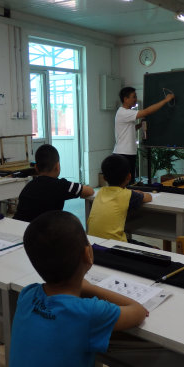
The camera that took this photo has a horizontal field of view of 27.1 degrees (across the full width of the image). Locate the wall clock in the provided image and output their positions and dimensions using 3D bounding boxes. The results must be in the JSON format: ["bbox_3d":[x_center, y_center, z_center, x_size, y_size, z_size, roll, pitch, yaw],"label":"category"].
[{"bbox_3d":[1.050,-2.384,7.210,0.350,0.350,0.050,5,12,32],"label":"wall clock"}]

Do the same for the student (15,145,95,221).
[{"bbox_3d":[-0.197,0.266,2.900,0.460,1.100,0.570,2,11,20],"label":"student"}]

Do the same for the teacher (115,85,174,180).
[{"bbox_3d":[0.670,-0.395,4.900,0.760,1.660,0.480,-4,11,-11],"label":"teacher"}]

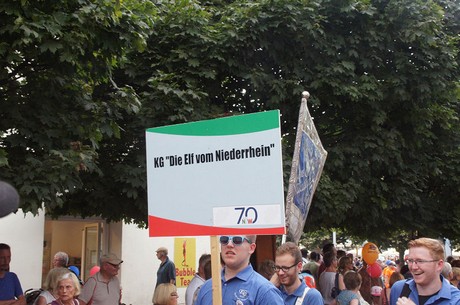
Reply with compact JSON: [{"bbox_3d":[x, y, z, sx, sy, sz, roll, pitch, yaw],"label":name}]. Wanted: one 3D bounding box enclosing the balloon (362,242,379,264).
[{"bbox_3d":[2.123,1.530,10.000,0.247,0.335,0.247,0,-10,-3],"label":"balloon"}]

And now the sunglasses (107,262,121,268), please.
[{"bbox_3d":[-1.268,1.229,7.200,0.145,0.045,0.145,11,-2,31],"label":"sunglasses"}]

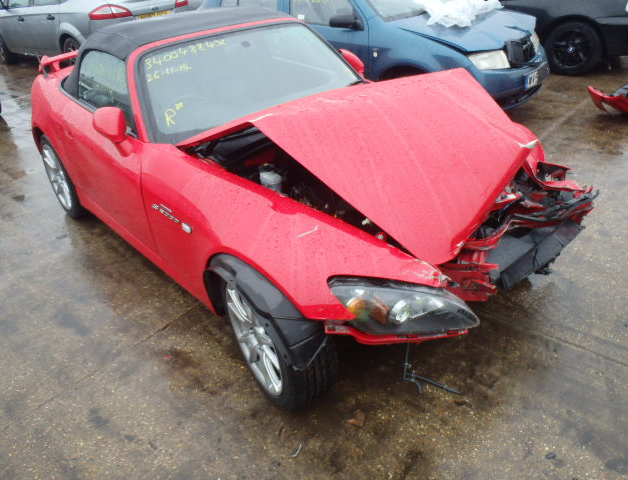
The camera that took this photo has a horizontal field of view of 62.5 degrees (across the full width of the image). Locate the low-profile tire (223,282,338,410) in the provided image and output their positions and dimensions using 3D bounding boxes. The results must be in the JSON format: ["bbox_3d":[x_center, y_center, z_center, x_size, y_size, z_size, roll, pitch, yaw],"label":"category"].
[{"bbox_3d":[-0.148,0.337,1.986,0.215,0.625,0.625,-20,32,-25],"label":"low-profile tire"}]

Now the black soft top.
[{"bbox_3d":[-0.868,-1.230,3.323,1.300,0.410,1.200,-26,35,-33],"label":"black soft top"}]

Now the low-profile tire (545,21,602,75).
[{"bbox_3d":[3.257,-2.390,6.477,0.625,0.625,0.220,23,39,40],"label":"low-profile tire"}]

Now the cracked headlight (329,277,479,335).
[{"bbox_3d":[0.260,0.174,1.492,0.310,0.190,0.430,-26,35,-33],"label":"cracked headlight"}]

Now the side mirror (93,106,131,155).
[{"bbox_3d":[-0.953,-0.537,2.437,0.210,0.180,0.150,-26,35,-33],"label":"side mirror"}]

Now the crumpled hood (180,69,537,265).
[{"bbox_3d":[0.310,-0.449,2.202,1.330,0.400,1.260,-26,35,-33],"label":"crumpled hood"}]

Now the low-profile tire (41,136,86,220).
[{"bbox_3d":[-1.698,-0.462,3.642,0.240,0.628,0.628,-26,35,-33],"label":"low-profile tire"}]

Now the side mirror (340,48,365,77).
[{"bbox_3d":[0.254,-1.117,3.302,0.210,0.180,0.150,-26,35,-33],"label":"side mirror"}]

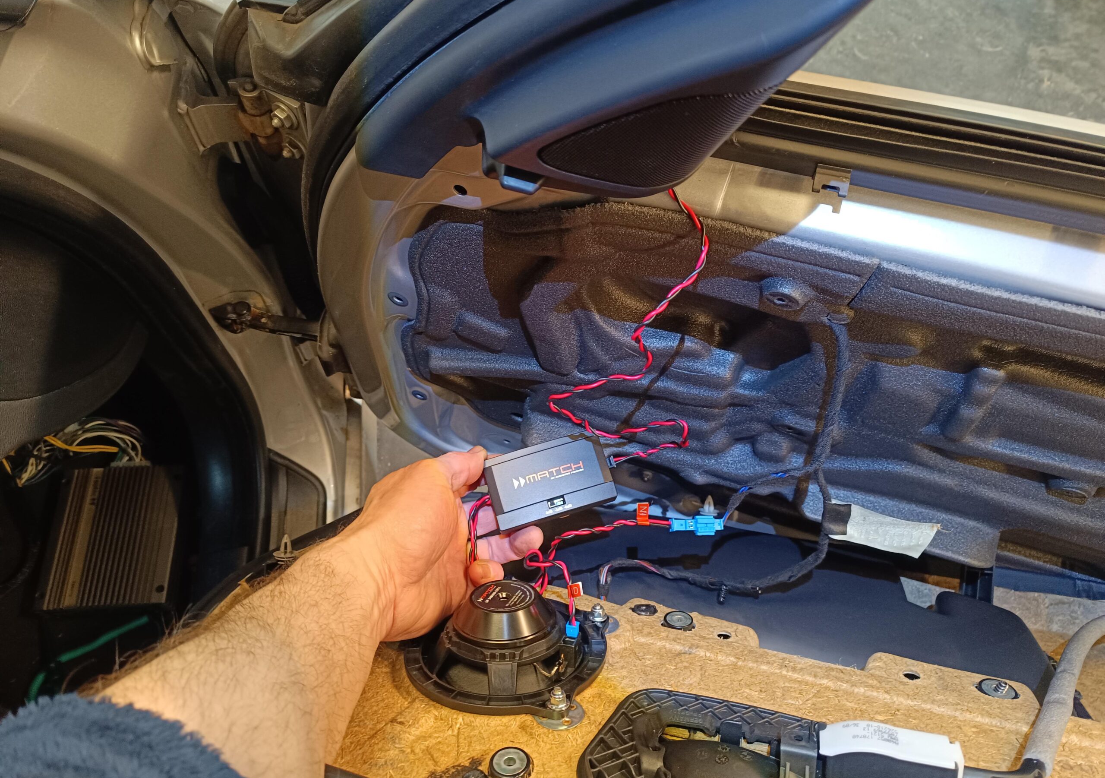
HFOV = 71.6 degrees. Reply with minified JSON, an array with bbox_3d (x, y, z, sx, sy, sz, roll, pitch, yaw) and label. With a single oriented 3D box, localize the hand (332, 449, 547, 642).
[{"bbox_3d":[-0.064,0.083,0.420,0.078,0.095,0.135,20,15,36],"label":"hand"}]

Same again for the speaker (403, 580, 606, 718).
[{"bbox_3d":[-0.027,0.143,0.455,0.124,0.044,0.128,0,13,0],"label":"speaker"}]

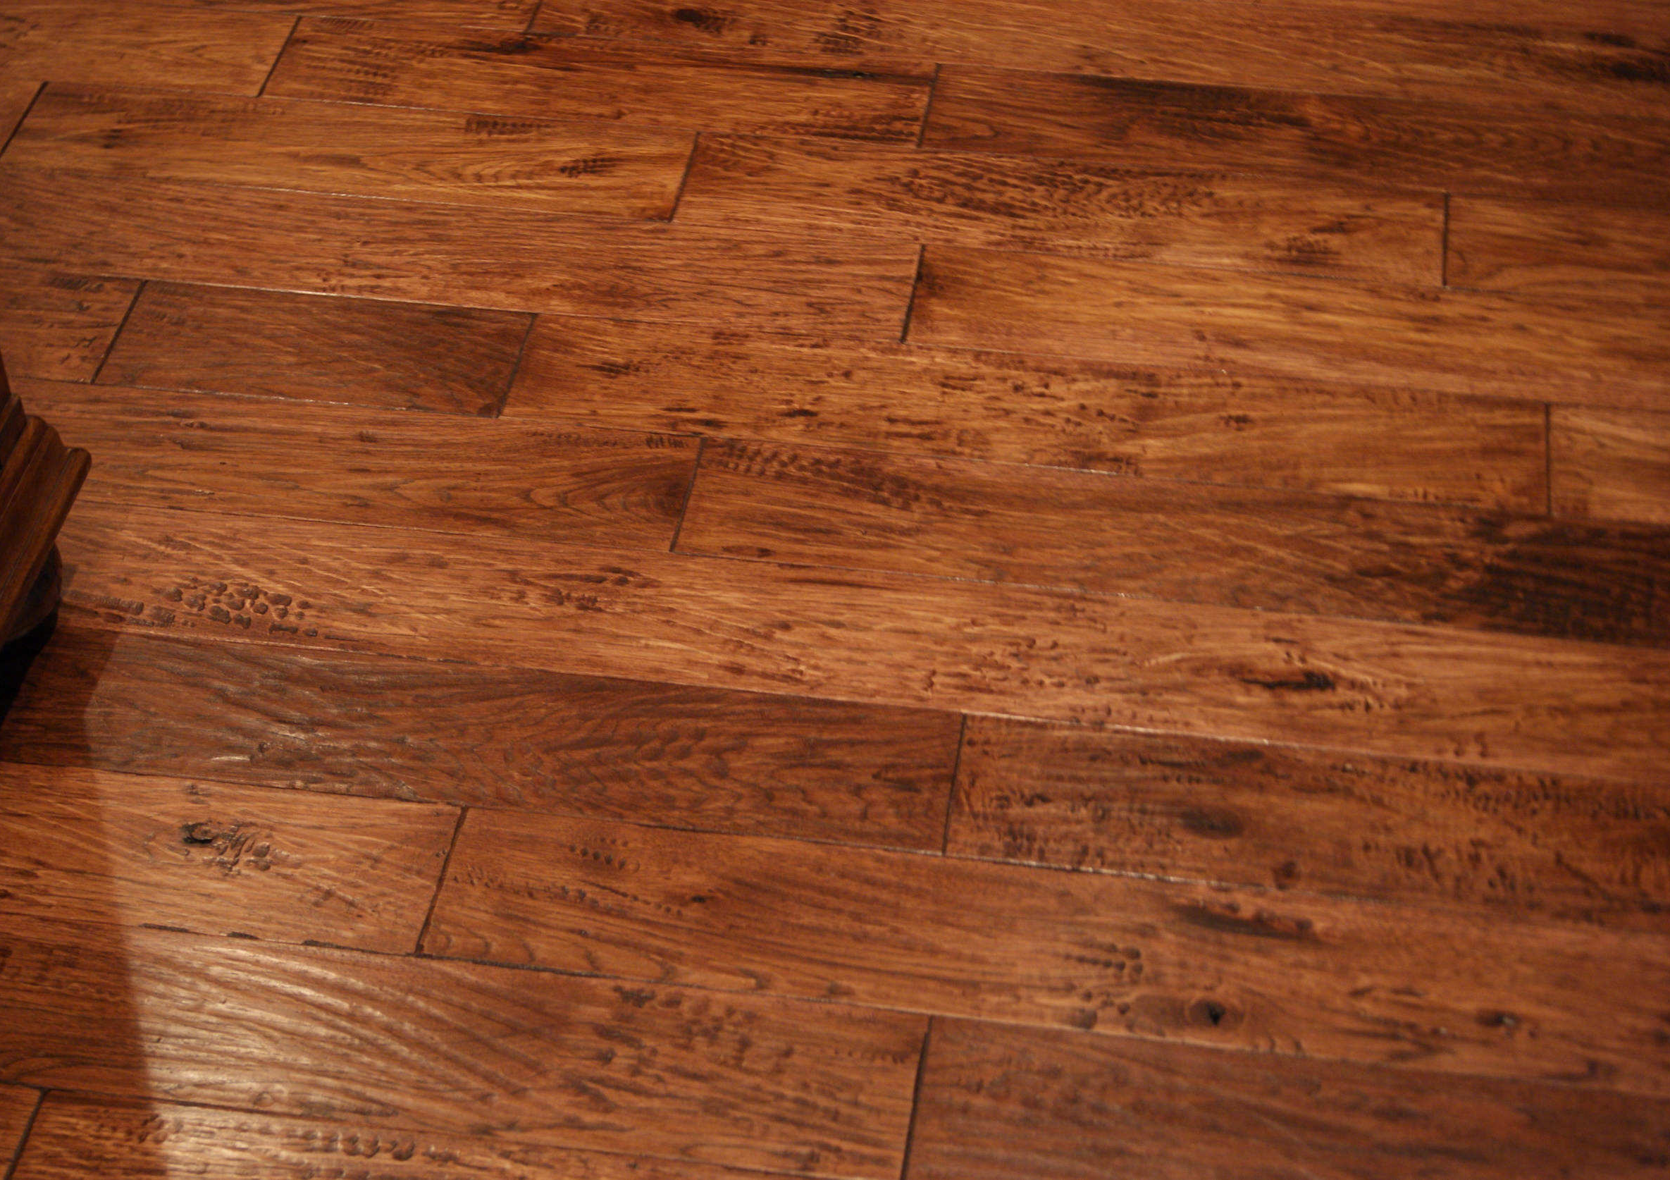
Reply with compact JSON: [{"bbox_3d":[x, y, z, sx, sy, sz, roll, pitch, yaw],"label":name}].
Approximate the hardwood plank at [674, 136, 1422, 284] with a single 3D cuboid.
[{"bbox_3d":[0.182,-0.303,2.377,0.615,0.016,0.127,5,44,7],"label":"hardwood plank"}]

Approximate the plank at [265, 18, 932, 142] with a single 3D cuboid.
[{"bbox_3d":[-0.200,-0.429,2.514,0.565,0.016,0.127,5,44,7],"label":"plank"}]

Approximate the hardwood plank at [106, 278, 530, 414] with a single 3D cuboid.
[{"bbox_3d":[-0.396,-0.180,2.259,0.314,0.016,0.127,5,44,7],"label":"hardwood plank"}]

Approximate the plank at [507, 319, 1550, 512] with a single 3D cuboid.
[{"bbox_3d":[0.140,-0.129,2.197,0.771,0.016,0.127,5,44,7],"label":"plank"}]

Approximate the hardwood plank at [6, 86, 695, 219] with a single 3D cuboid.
[{"bbox_3d":[-0.403,-0.359,2.445,0.568,0.016,0.127,5,44,7],"label":"hardwood plank"}]

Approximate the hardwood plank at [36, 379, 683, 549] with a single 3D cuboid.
[{"bbox_3d":[-0.386,-0.090,2.165,0.566,0.016,0.127,5,44,7],"label":"hardwood plank"}]

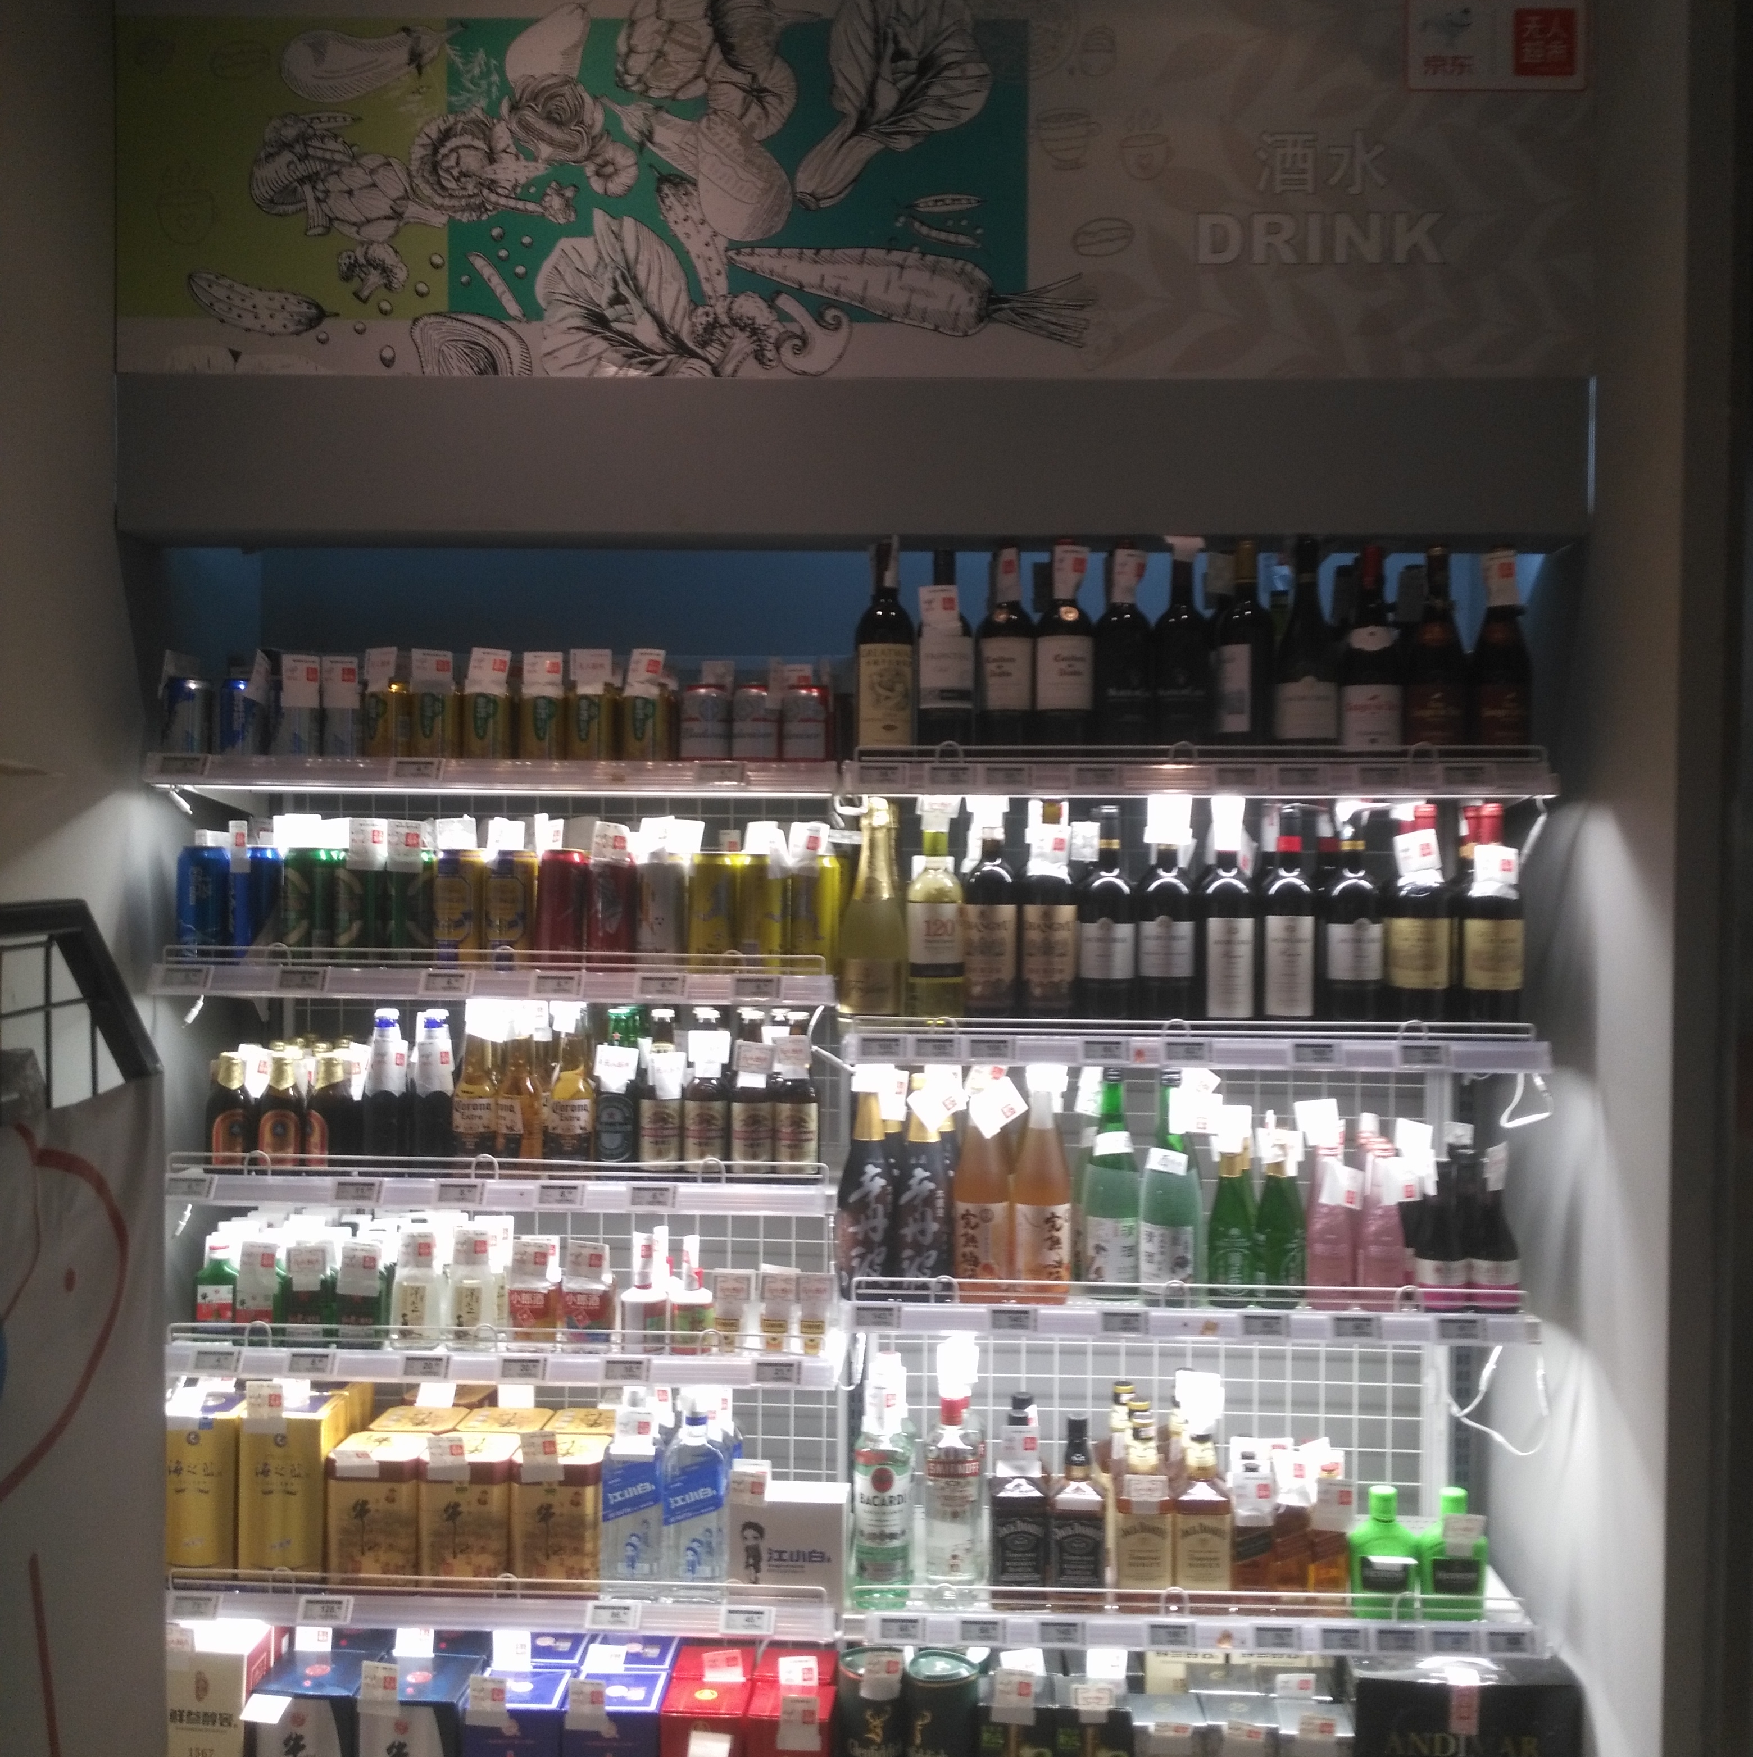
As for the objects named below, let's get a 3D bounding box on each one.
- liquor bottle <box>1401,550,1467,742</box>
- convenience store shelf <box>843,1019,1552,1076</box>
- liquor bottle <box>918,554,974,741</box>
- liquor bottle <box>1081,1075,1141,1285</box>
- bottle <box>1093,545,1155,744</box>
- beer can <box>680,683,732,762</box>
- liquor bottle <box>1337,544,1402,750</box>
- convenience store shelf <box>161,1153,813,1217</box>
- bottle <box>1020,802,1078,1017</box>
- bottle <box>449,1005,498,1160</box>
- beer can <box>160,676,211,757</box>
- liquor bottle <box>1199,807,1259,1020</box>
[{"bbox_3d":[0.746,-0.293,2.515,0.083,0.297,0.083,1,1,1],"label":"liquor bottle"},{"bbox_3d":[0.426,0.216,2.670,0.923,0.063,0.400,1,1,1],"label":"convenience store shelf"},{"bbox_3d":[0.092,-0.288,2.501,0.074,0.289,0.074,1,1,2],"label":"liquor bottle"},{"bbox_3d":[0.312,0.404,2.508,0.076,0.298,0.076,1,1,2],"label":"liquor bottle"},{"bbox_3d":[0.324,-0.295,2.473,0.075,0.296,0.075,1,1,2],"label":"bottle"},{"bbox_3d":[-0.230,-0.204,2.550,0.066,0.116,0.066,0,2,0],"label":"beer can"},{"bbox_3d":[0.659,-0.293,2.515,0.082,0.297,0.082,1,1,1],"label":"liquor bottle"},{"bbox_3d":[-0.502,0.397,2.658,0.900,0.065,0.360,1,1,2],"label":"convenience store shelf"},{"bbox_3d":[0.230,0.056,2.504,0.076,0.312,0.076,1,1,2],"label":"bottle"},{"bbox_3d":[-0.537,0.282,2.527,0.061,0.241,0.061,0,2,1],"label":"bottle"},{"bbox_3d":[-0.920,-0.210,2.522,0.066,0.117,0.066,0,2,0],"label":"beer can"},{"bbox_3d":[0.475,0.054,2.540,0.076,0.307,0.076,1,1,1],"label":"liquor bottle"}]

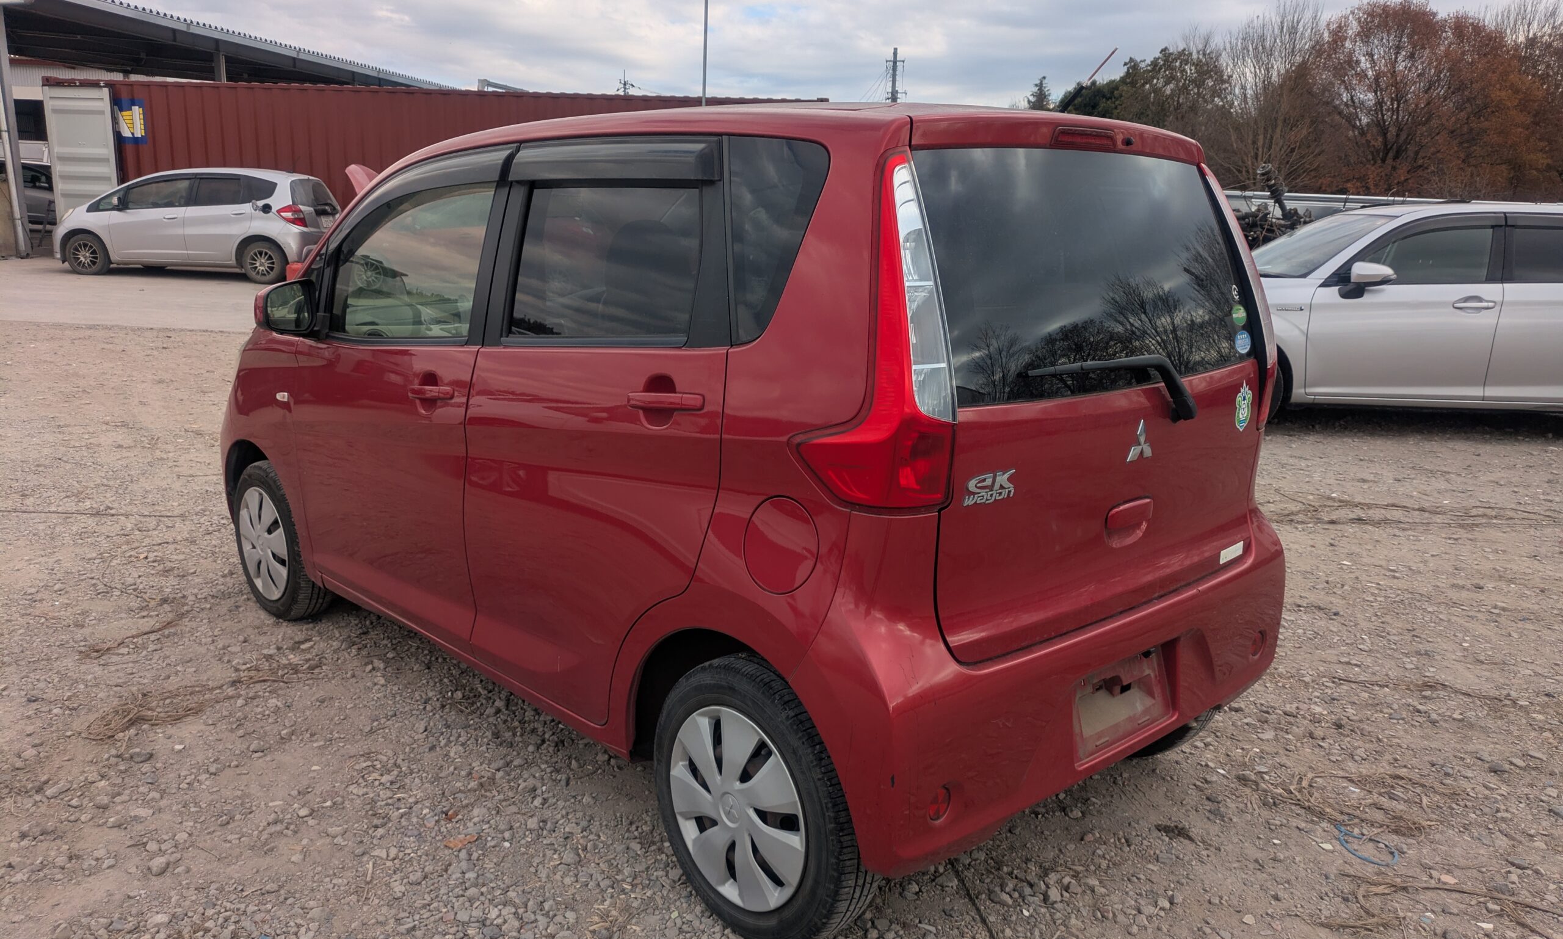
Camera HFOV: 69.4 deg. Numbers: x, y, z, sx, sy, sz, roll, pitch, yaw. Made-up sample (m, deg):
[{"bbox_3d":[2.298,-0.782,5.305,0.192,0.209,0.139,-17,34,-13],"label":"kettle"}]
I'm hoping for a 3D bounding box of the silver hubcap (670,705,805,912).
[{"bbox_3d":[-0.081,0.624,2.083,0.055,0.377,0.377,-11,16,-42],"label":"silver hubcap"}]

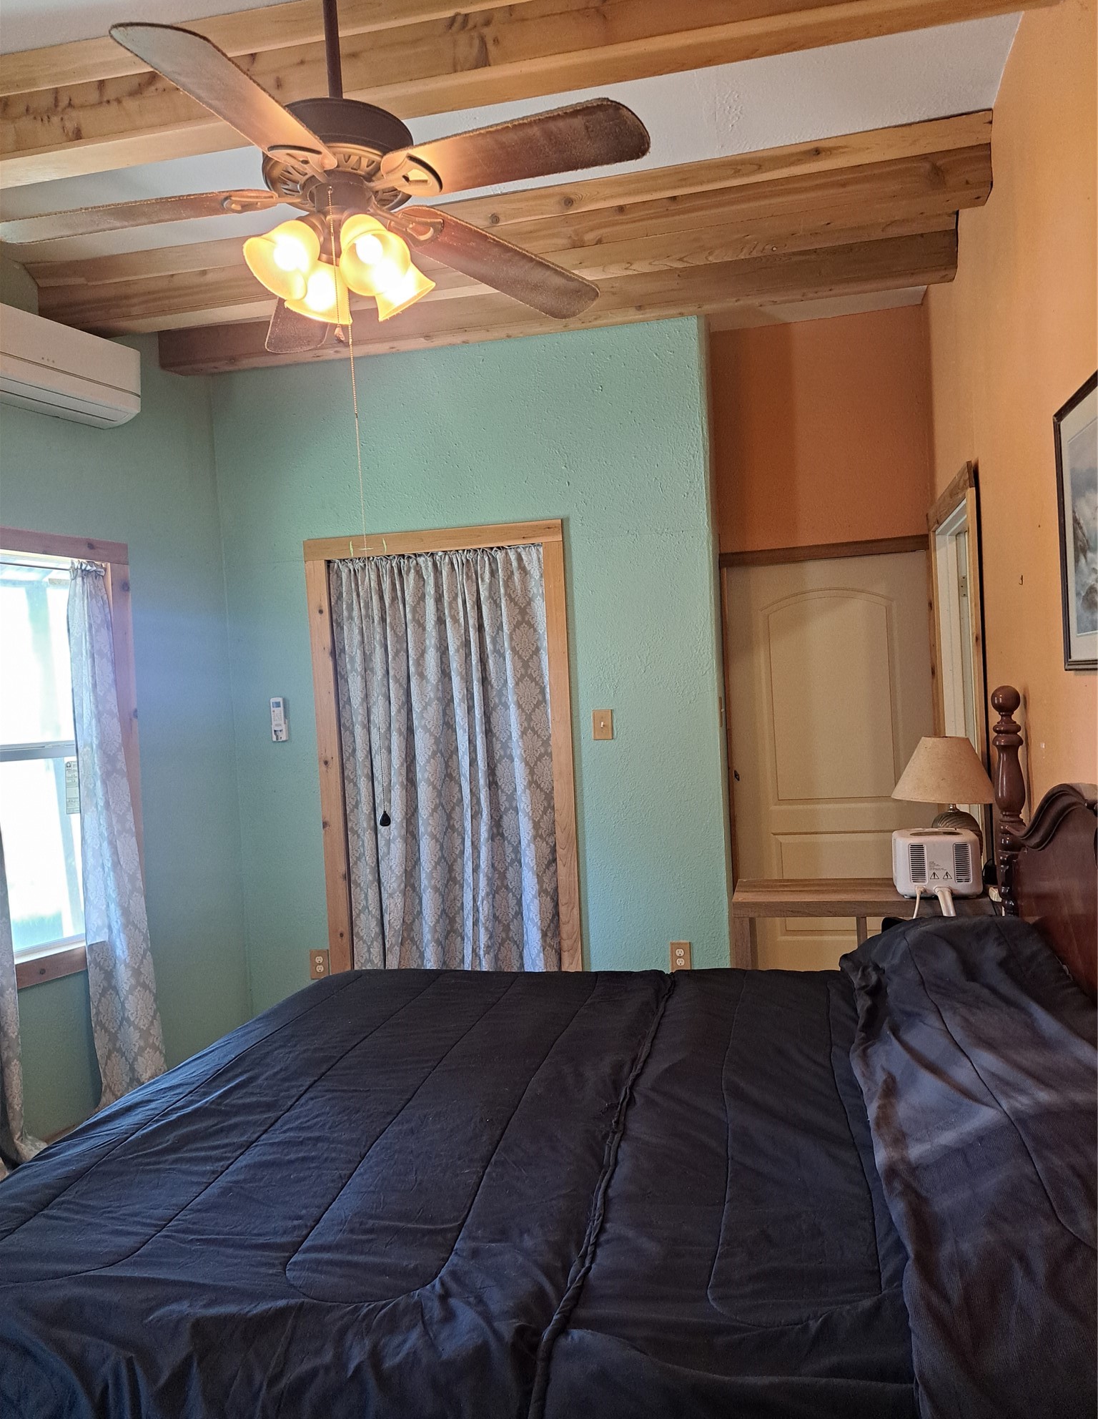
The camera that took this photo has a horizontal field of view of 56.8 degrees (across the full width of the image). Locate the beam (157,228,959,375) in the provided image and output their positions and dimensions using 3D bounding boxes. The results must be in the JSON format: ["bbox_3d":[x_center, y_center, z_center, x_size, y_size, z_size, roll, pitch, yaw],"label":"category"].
[{"bbox_3d":[-0.056,-1.549,3.910,3.071,0.140,0.110,-3,1,10],"label":"beam"}]

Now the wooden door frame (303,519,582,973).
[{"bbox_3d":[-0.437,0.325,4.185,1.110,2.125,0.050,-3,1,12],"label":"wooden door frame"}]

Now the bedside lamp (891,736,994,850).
[{"bbox_3d":[1.199,0.302,3.037,0.288,0.437,0.288,-3,1,12],"label":"bedside lamp"}]

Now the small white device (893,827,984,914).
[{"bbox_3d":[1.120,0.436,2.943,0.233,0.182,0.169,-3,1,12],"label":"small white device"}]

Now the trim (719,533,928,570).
[{"bbox_3d":[1.214,-0.702,4.518,0.893,0.072,0.030,-3,1,12],"label":"trim"}]

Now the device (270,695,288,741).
[{"bbox_3d":[-1.140,0.044,4.301,0.060,0.185,0.030,-3,1,12],"label":"device"}]

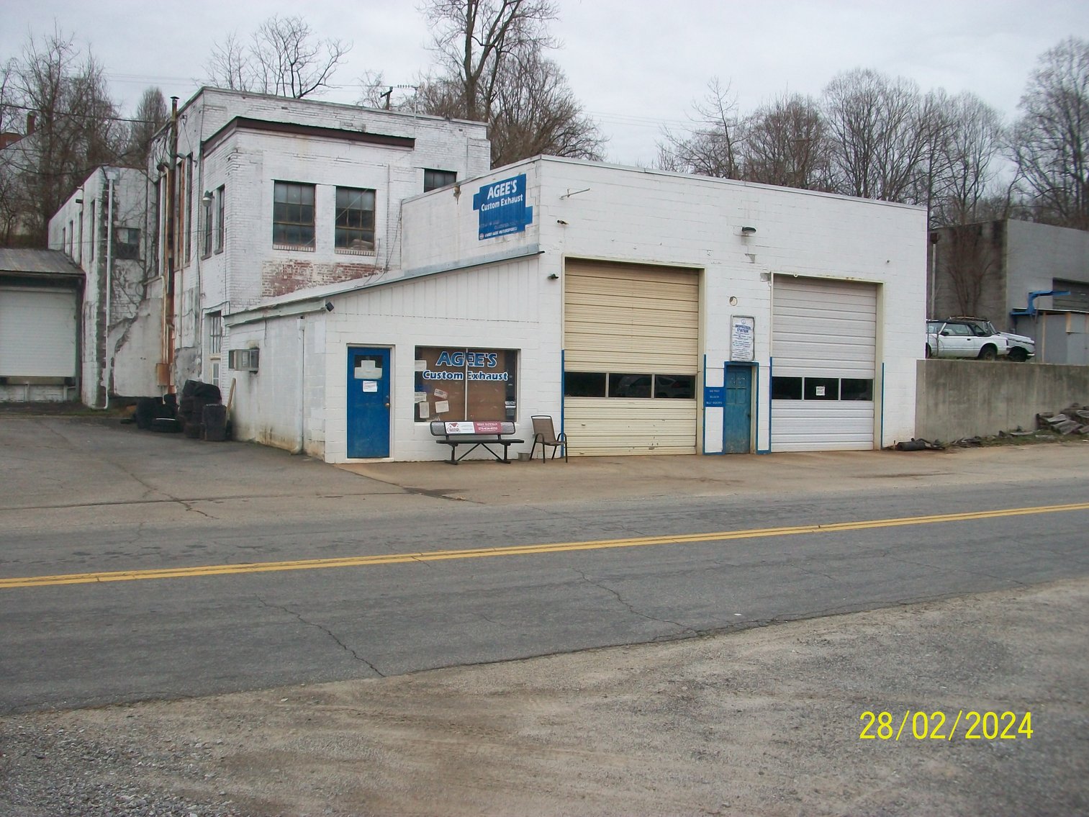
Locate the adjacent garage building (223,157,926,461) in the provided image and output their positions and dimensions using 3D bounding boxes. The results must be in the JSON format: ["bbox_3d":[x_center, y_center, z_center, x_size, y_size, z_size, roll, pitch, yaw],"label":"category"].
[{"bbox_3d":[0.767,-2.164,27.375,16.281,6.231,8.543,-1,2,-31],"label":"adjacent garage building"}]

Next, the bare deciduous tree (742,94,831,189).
[{"bbox_3d":[14.700,-14.400,64.000,5.600,9.300,5.600,0,1,0],"label":"bare deciduous tree"}]

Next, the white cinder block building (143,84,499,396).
[{"bbox_3d":[-6.309,-4.009,31.806,8.543,8.995,9.950,-1,2,-31],"label":"white cinder block building"}]

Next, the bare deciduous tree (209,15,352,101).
[{"bbox_3d":[-12.900,-14.900,51.500,7.000,8.200,6.500,0,1,0],"label":"bare deciduous tree"}]

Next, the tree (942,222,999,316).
[{"bbox_3d":[15.700,-4.300,39.500,2.200,5.000,2.100,0,1,0],"label":"tree"}]

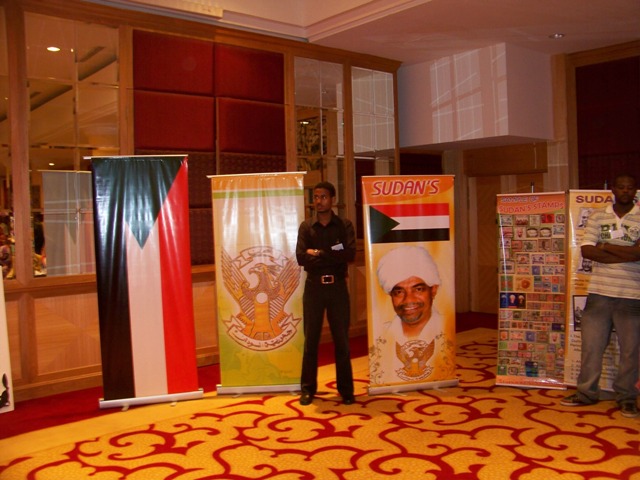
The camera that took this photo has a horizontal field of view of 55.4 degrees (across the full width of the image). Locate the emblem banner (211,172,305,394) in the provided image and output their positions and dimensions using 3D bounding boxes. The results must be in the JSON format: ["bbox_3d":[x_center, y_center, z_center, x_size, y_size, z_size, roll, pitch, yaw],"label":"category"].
[{"bbox_3d":[-0.501,0.388,5.235,0.820,1.871,0.180,-2,3,-1],"label":"emblem banner"}]

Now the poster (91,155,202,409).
[{"bbox_3d":[-1.427,0.338,5.045,0.820,2.038,0.180,-2,3,-13],"label":"poster"}]

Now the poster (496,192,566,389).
[{"bbox_3d":[1.787,0.435,5.175,0.600,1.661,0.180,0,3,26],"label":"poster"}]

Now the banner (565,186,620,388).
[{"bbox_3d":[2.328,0.426,5.055,0.600,1.661,0.180,1,3,37],"label":"banner"}]

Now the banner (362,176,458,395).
[{"bbox_3d":[0.788,0.376,5.174,0.820,1.832,0.180,-2,3,-12],"label":"banner"}]

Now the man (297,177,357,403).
[{"bbox_3d":[0.058,0.428,4.960,0.500,1.786,0.360,-1,3,8],"label":"man"}]

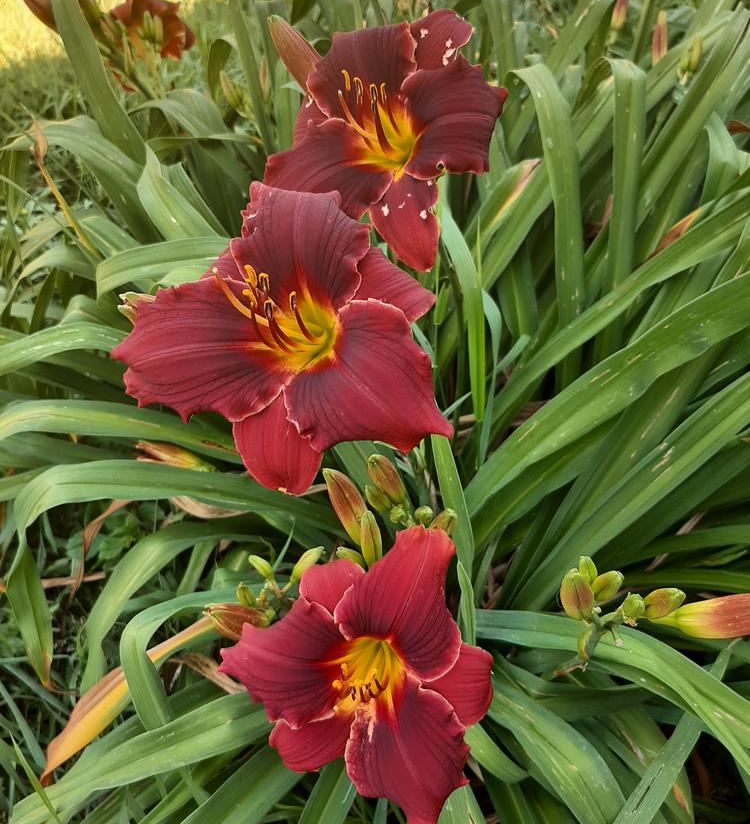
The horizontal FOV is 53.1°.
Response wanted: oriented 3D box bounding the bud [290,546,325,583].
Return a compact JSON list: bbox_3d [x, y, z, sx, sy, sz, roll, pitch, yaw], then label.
[{"bbox_3d":[-0.042,0.097,0.475,0.011,0.031,0.011,43,17,0],"label":"bud"}]

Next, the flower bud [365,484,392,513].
[{"bbox_3d":[0.002,0.051,0.440,0.011,0.024,0.011,-44,26,0],"label":"flower bud"}]

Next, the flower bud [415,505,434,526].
[{"bbox_3d":[0.032,0.066,0.480,0.012,0.013,0.012,4,41,0],"label":"flower bud"}]

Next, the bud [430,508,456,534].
[{"bbox_3d":[0.043,0.071,0.480,0.013,0.022,0.013,36,21,0],"label":"bud"}]

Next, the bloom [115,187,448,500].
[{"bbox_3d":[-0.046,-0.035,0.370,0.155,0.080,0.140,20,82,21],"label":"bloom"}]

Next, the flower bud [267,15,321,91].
[{"bbox_3d":[-0.052,-0.233,0.495,0.020,0.073,0.020,-30,18,0],"label":"flower bud"}]

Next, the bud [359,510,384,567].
[{"bbox_3d":[-0.003,0.072,0.425,0.012,0.034,0.012,-5,27,0],"label":"bud"}]

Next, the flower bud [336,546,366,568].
[{"bbox_3d":[-0.013,0.084,0.430,0.009,0.024,0.009,-56,22,0],"label":"flower bud"}]

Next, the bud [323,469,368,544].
[{"bbox_3d":[-0.019,0.060,0.470,0.017,0.057,0.017,-29,18,0],"label":"bud"}]

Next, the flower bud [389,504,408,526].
[{"bbox_3d":[0.015,0.066,0.480,0.011,0.013,0.011,-8,41,0],"label":"flower bud"}]

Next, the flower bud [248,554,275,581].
[{"bbox_3d":[-0.065,0.089,0.430,0.009,0.021,0.009,-45,24,0],"label":"flower bud"}]

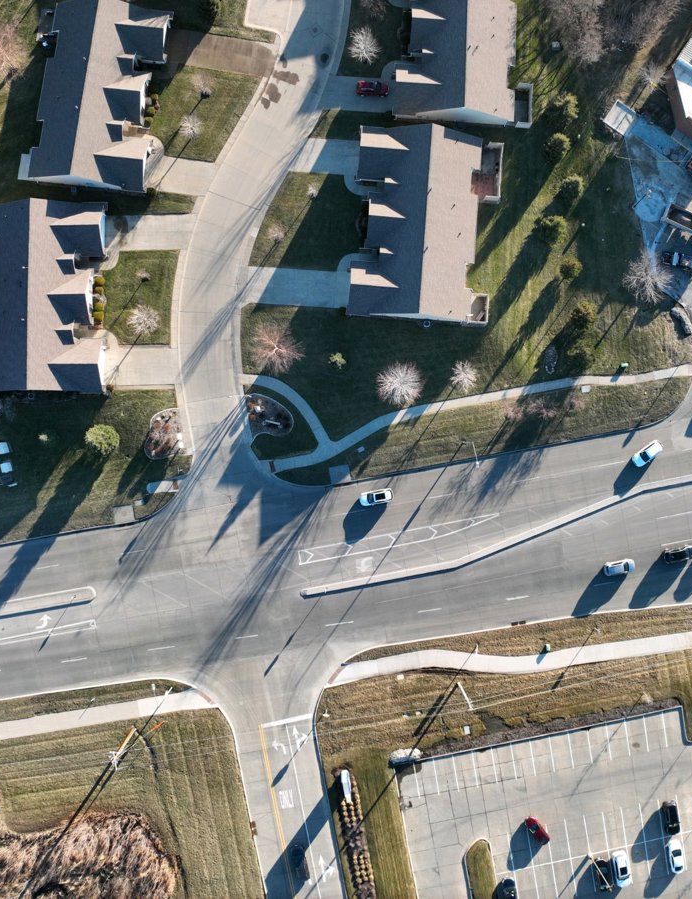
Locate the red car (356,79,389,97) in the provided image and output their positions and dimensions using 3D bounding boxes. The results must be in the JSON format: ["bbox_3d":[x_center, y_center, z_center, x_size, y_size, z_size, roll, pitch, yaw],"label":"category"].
[{"bbox_3d":[3.597,-49.070,112.894,4.500,1.650,1.850,2,90,0],"label":"red car"}]

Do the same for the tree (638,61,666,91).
[{"bbox_3d":[41.100,-50.017,111.526,3.200,4.600,3.200,0,90,0],"label":"tree"}]

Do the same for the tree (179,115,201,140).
[{"bbox_3d":[-20.968,-43.075,111.431,2.800,4.500,2.800,0,90,0],"label":"tree"}]

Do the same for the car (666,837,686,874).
[{"bbox_3d":[45.132,55.526,113.746,1.800,1.450,4.600,-8,90,0],"label":"car"}]

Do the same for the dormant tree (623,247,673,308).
[{"bbox_3d":[39.786,-22.716,110.486,6.200,7.000,6.200,0,90,0],"label":"dormant tree"}]

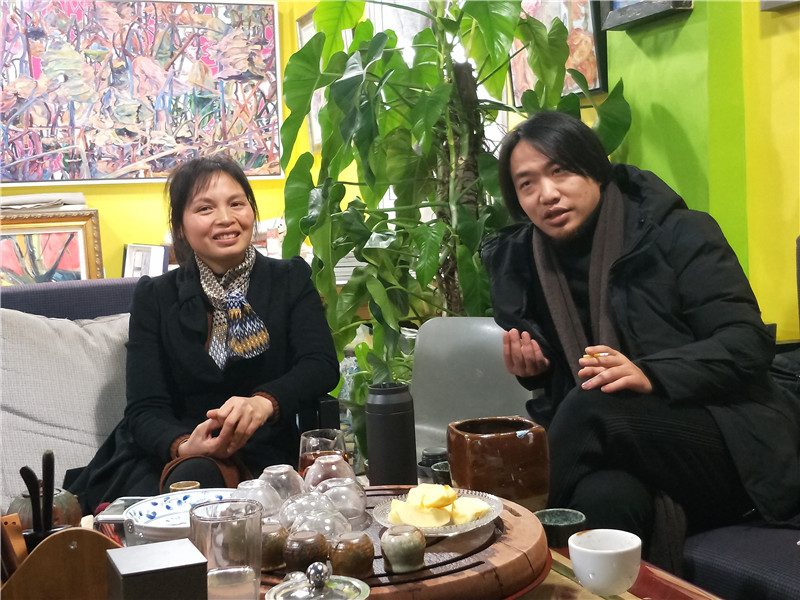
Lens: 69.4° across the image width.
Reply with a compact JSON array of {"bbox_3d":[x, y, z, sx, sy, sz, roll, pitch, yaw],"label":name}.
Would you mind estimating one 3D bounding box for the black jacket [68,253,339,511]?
[{"bbox_3d":[-0.415,0.185,1.260,0.550,0.580,0.400,-2,-1,-10],"label":"black jacket"}]

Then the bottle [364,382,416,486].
[{"bbox_3d":[-0.013,0.214,0.880,0.073,0.175,0.073,-2,-1,0],"label":"bottle"}]

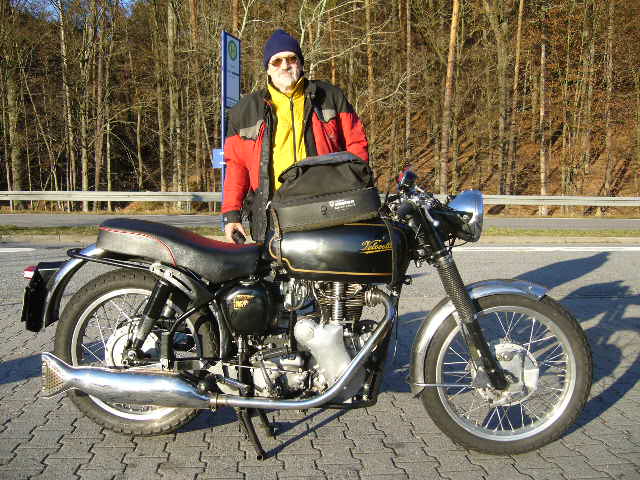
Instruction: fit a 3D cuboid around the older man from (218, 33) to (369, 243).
[{"bbox_3d":[-0.112,-0.064,2.839,0.634,1.700,0.376,0,3,-2],"label":"older man"}]

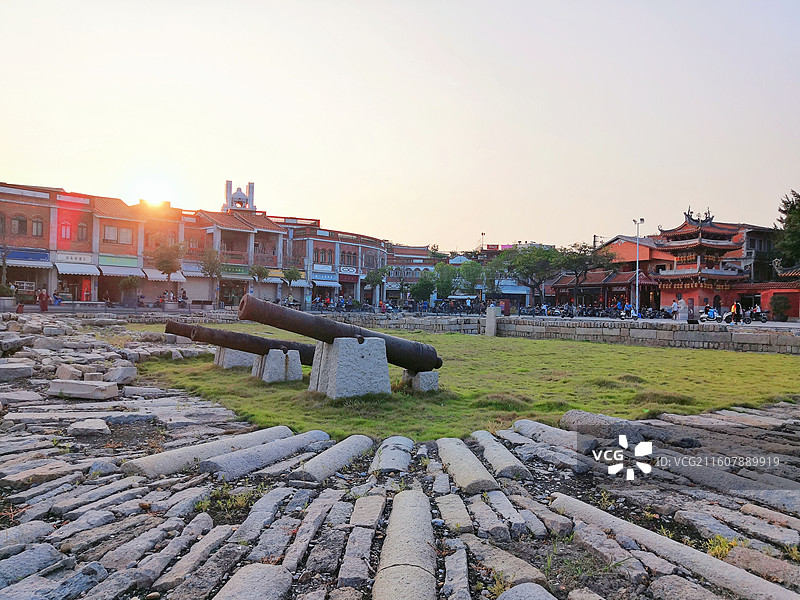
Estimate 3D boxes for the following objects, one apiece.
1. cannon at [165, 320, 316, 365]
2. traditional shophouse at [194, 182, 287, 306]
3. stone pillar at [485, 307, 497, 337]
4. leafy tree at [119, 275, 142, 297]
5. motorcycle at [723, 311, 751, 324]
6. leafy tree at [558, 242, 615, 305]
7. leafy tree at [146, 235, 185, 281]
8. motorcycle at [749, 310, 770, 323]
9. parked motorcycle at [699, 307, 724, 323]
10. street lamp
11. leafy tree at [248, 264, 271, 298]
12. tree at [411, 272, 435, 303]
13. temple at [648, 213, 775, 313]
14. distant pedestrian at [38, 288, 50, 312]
[{"bbox_3d":[-2.381,0.809,11.067,2.700,0.380,0.420,13,-7,-35],"label":"cannon"},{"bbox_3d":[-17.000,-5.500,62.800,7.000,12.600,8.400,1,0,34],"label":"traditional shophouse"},{"bbox_3d":[6.526,1.572,45.000,0.580,2.100,0.520,1,0,27],"label":"stone pillar"},{"bbox_3d":[-21.600,-1.100,50.000,1.800,2.000,1.750,1,0,-22],"label":"leafy tree"},{"bbox_3d":[23.458,1.192,43.500,1.850,1.050,0.700,1,0,31],"label":"motorcycle"},{"bbox_3d":[18.900,-2.100,63.000,6.000,7.300,5.700,1,0,11],"label":"leafy tree"},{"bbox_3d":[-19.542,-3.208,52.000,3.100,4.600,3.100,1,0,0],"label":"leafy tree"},{"bbox_3d":[26.465,1.157,46.000,1.750,1.100,0.700,1,0,29],"label":"motorcycle"},{"bbox_3d":[22.464,1.067,45.000,1.850,1.150,0.700,1,0,31],"label":"parked motorcycle"},{"bbox_3d":[21.400,-2.900,56.000,1.150,9.000,0.500,1,0,14],"label":"street lamp"},{"bbox_3d":[-13.100,-1.400,58.000,1.900,3.600,1.950,1,0,0],"label":"leafy tree"},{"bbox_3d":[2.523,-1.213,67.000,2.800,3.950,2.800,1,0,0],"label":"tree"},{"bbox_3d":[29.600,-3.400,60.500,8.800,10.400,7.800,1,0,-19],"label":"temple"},{"bbox_3d":[-25.637,0.022,45.000,0.650,1.640,0.420,1,0,-3],"label":"distant pedestrian"}]

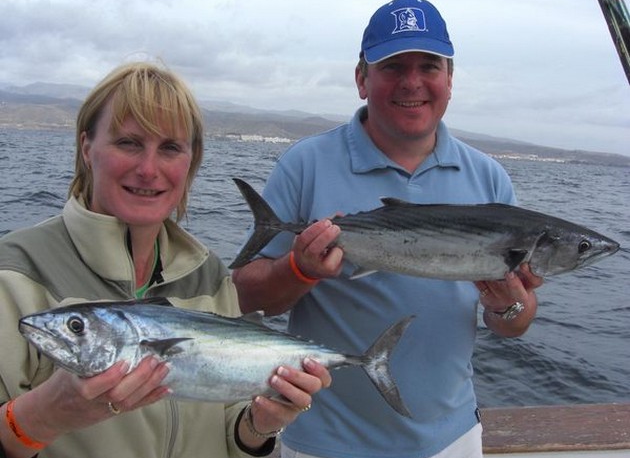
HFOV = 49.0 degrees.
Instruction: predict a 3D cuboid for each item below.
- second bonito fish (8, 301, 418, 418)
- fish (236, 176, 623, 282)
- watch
[{"bbox_3d":[-0.076,0.132,0.755,0.460,0.121,0.068,11,0,-26],"label":"second bonito fish"},{"bbox_3d":[0.152,0.009,0.986,0.552,0.135,0.080,3,5,3],"label":"fish"},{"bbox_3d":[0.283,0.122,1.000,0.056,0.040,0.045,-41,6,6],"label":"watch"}]

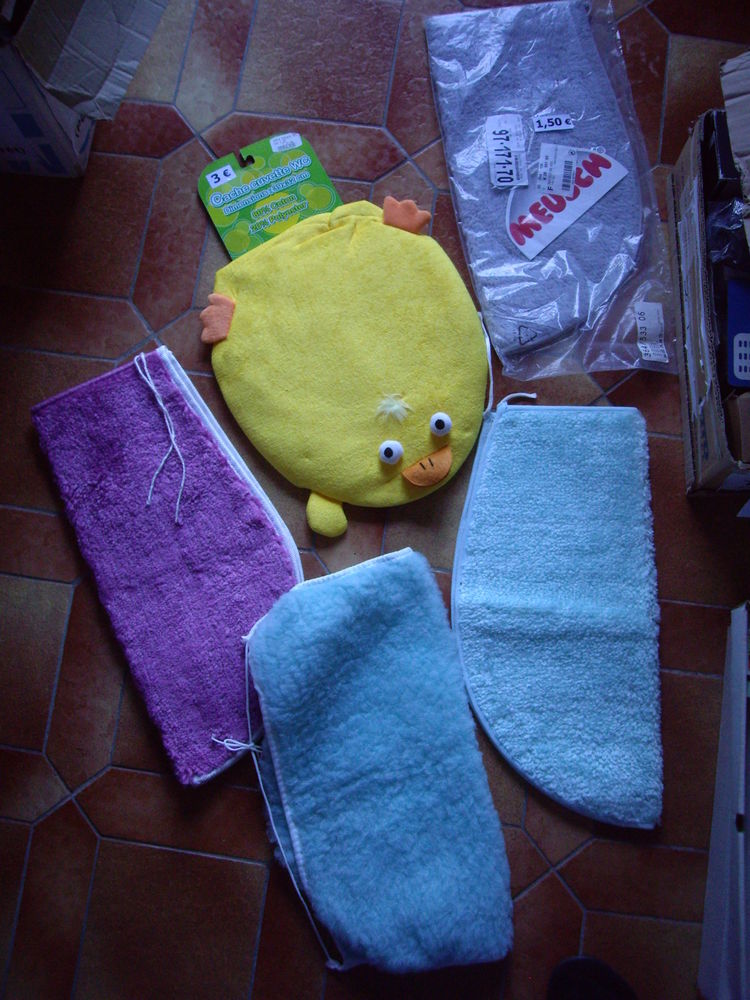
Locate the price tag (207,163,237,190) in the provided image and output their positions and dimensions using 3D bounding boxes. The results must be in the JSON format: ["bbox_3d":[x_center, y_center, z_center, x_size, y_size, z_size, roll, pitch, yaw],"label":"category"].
[{"bbox_3d":[-0.215,-0.454,1.542,0.038,0.002,0.021,-29,80,-7],"label":"price tag"}]

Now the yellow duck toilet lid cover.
[{"bbox_3d":[-0.018,-0.196,1.475,0.383,0.050,0.411,-30,80,-7],"label":"yellow duck toilet lid cover"}]

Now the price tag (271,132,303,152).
[{"bbox_3d":[-0.125,-0.506,1.554,0.043,0.002,0.018,-17,79,-4],"label":"price tag"}]

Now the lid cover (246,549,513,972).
[{"bbox_3d":[-0.005,0.329,1.362,0.281,0.050,0.510,-13,78,-3],"label":"lid cover"}]

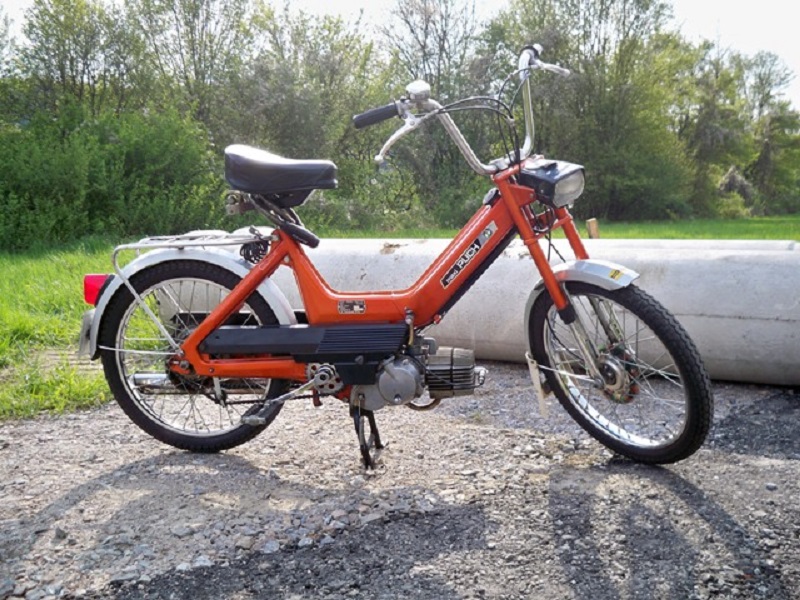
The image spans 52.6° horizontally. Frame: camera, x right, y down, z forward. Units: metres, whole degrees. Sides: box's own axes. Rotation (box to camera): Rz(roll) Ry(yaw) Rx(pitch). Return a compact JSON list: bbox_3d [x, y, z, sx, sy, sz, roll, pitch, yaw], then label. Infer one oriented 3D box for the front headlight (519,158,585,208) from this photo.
[{"bbox_3d":[0.360,-0.282,1.898,0.105,0.100,0.130,-31,34,-27],"label":"front headlight"}]

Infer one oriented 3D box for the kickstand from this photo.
[{"bbox_3d":[-0.085,0.345,2.189,0.075,0.175,0.175,0,11,7],"label":"kickstand"}]

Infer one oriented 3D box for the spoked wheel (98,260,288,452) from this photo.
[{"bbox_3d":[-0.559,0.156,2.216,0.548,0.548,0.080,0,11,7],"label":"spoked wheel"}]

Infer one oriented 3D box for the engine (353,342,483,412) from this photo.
[{"bbox_3d":[0.043,0.193,2.143,0.345,0.185,0.180,0,11,7],"label":"engine"}]

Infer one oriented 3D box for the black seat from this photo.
[{"bbox_3d":[-0.304,-0.322,2.087,0.285,0.165,0.210,0,11,7],"label":"black seat"}]

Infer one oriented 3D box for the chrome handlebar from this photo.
[{"bbox_3d":[0.195,-0.463,1.994,0.630,0.260,0.190,-31,34,-27],"label":"chrome handlebar"}]

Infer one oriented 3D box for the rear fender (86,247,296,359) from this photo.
[{"bbox_3d":[-0.566,0.014,2.188,0.600,0.320,0.078,0,11,7],"label":"rear fender"}]

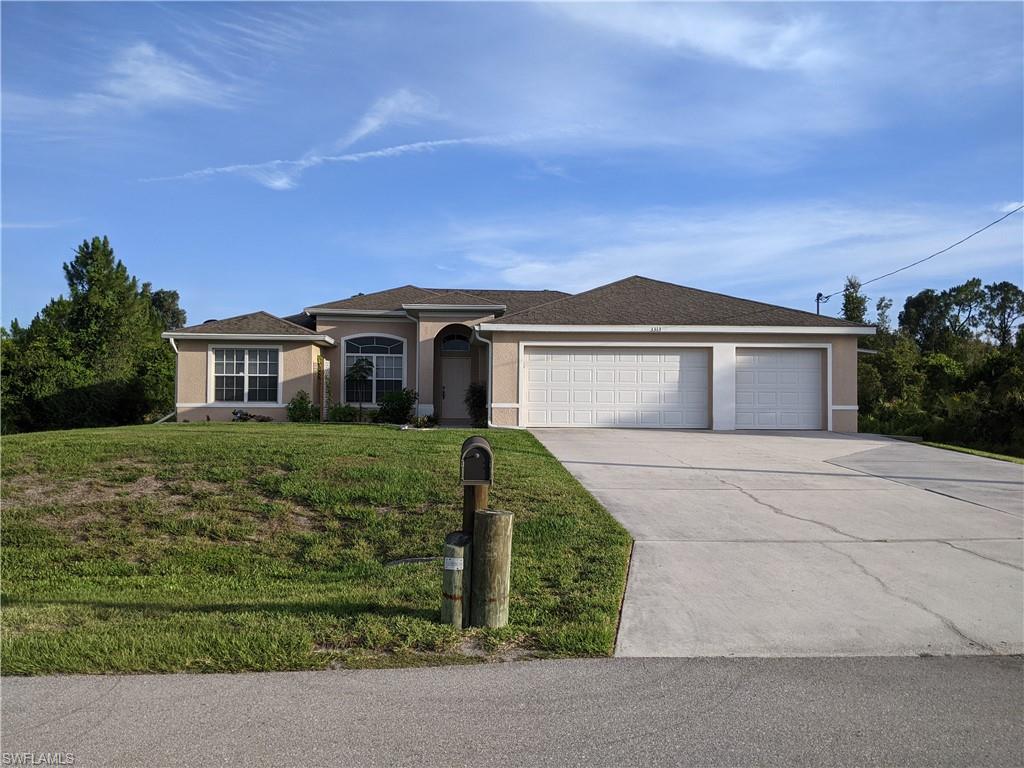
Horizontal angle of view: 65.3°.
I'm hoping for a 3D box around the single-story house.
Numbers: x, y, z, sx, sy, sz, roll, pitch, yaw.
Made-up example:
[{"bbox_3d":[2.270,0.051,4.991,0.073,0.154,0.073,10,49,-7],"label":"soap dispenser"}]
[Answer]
[{"bbox_3d":[-0.720,-1.130,28.400,19.600,4.800,16.500,1,-1,-2],"label":"single-story house"}]

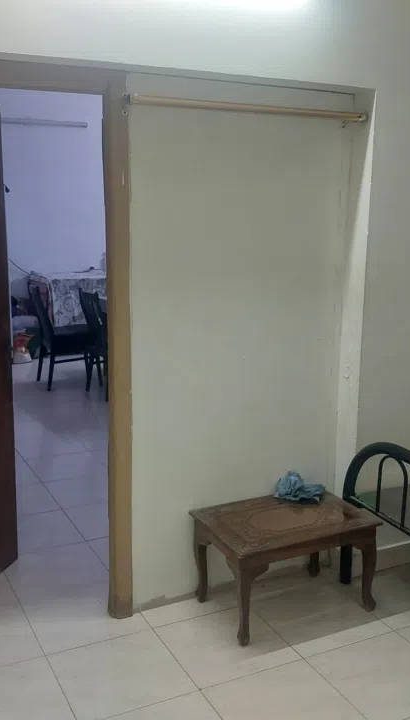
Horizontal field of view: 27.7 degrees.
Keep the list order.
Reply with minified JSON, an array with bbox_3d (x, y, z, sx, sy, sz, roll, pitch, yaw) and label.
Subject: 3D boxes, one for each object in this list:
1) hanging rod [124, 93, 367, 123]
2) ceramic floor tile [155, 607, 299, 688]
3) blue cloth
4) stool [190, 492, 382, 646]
[{"bbox_3d":[0.194,-0.943,3.127,1.010,0.035,0.035,-4,14,-26],"label":"hanging rod"},{"bbox_3d":[0.080,1.104,3.221,0.435,0.010,0.439,-6,15,-26],"label":"ceramic floor tile"},{"bbox_3d":[0.415,0.553,3.613,0.200,0.113,0.148,-6,15,-26],"label":"blue cloth"},{"bbox_3d":[0.331,0.844,3.468,0.661,0.392,0.422,-6,15,-26],"label":"stool"}]

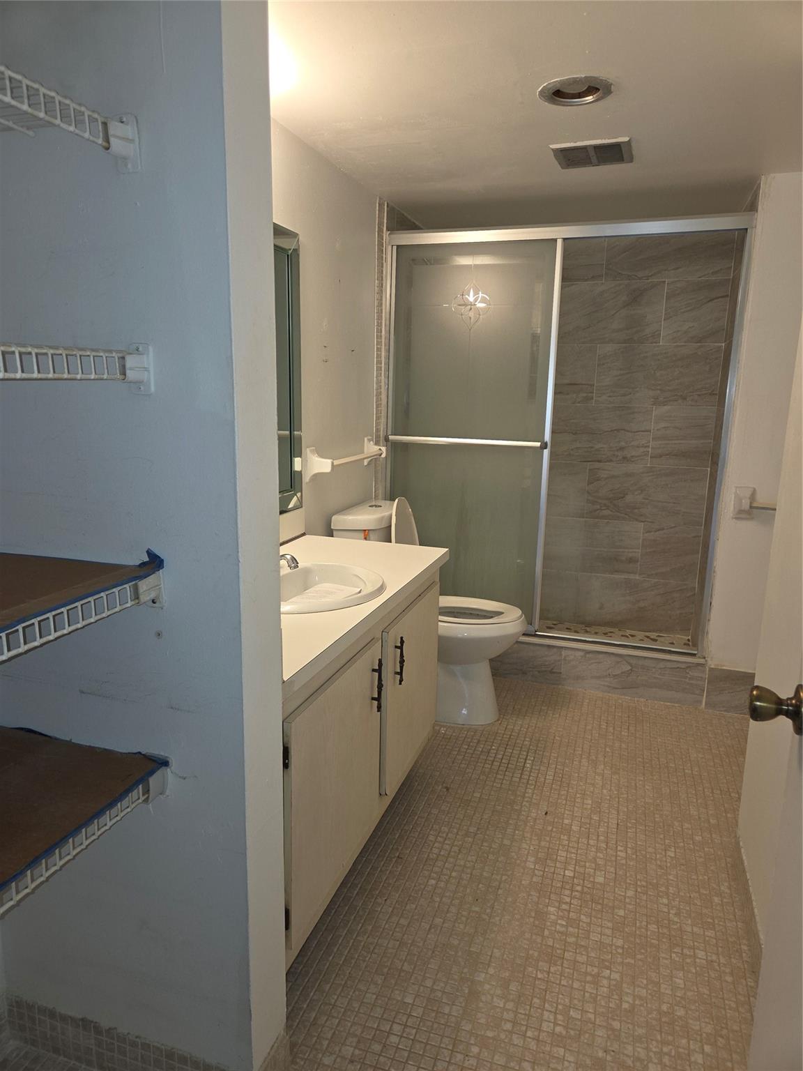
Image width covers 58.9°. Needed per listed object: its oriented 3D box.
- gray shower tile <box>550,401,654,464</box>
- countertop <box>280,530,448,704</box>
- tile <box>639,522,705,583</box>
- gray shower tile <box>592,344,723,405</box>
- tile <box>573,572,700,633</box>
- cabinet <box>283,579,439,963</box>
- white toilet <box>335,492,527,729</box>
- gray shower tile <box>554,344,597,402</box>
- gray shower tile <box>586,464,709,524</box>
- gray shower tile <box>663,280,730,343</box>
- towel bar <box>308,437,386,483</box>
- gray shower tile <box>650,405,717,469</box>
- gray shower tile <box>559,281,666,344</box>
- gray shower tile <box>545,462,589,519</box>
[{"bbox_3d":[1.018,-0.544,3.805,0.606,0.305,0.015,5,13,18],"label":"gray shower tile"},{"bbox_3d":[-0.293,0.163,2.005,0.550,0.043,1.235,5,13,18],"label":"countertop"},{"bbox_3d":[1.436,0.099,3.801,0.301,0.303,0.012,5,13,18],"label":"tile"},{"bbox_3d":[1.310,-0.819,3.646,0.598,0.305,0.015,5,13,18],"label":"gray shower tile"},{"bbox_3d":[1.285,0.385,3.912,0.607,0.303,0.012,5,13,18],"label":"tile"},{"bbox_3d":[-0.311,0.552,2.127,0.553,0.740,1.222,5,13,18],"label":"cabinet"},{"bbox_3d":[0.131,0.283,2.958,0.757,0.860,0.410,5,13,18],"label":"white toilet"},{"bbox_3d":[0.737,-0.871,3.834,0.606,0.305,0.015,5,13,18],"label":"gray shower tile"},{"bbox_3d":[1.298,-0.217,3.777,0.598,0.305,0.015,5,13,18],"label":"gray shower tile"},{"bbox_3d":[1.464,-1.113,3.544,0.300,0.305,0.012,5,13,18],"label":"gray shower tile"},{"bbox_3d":[-0.201,-0.318,2.909,0.088,0.125,0.660,5,13,18],"label":"towel bar"},{"bbox_3d":[1.448,-0.505,3.664,0.295,0.305,0.015,5,13,18],"label":"gray shower tile"},{"bbox_3d":[1.054,-1.149,3.678,0.575,0.303,0.012,5,13,18],"label":"gray shower tile"},{"bbox_3d":[0.726,-0.269,3.965,0.606,0.305,0.015,5,13,18],"label":"gray shower tile"}]

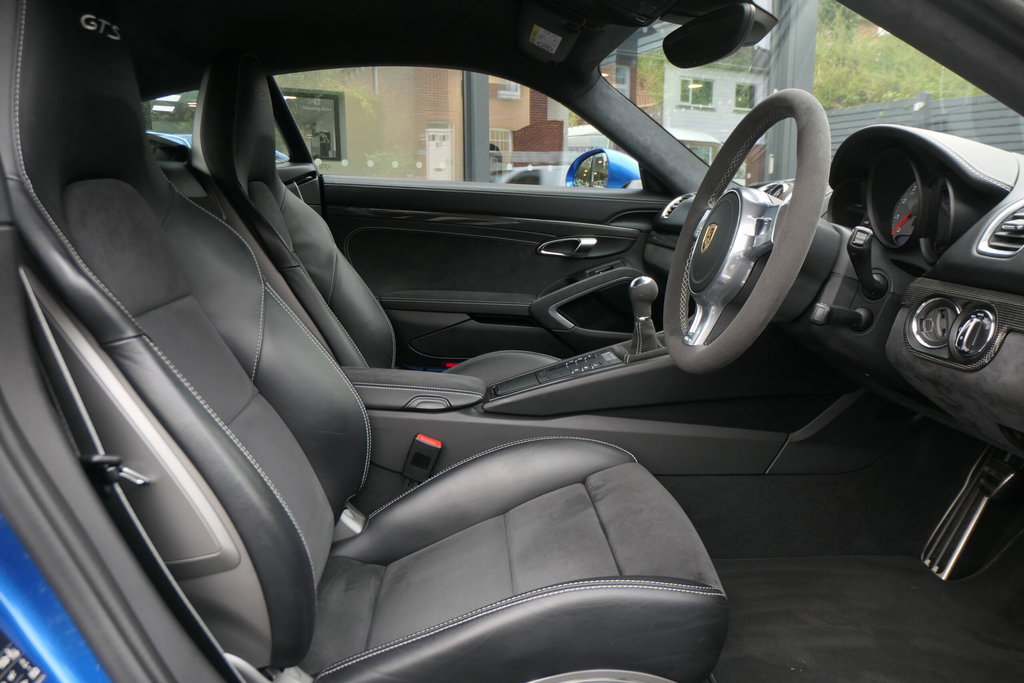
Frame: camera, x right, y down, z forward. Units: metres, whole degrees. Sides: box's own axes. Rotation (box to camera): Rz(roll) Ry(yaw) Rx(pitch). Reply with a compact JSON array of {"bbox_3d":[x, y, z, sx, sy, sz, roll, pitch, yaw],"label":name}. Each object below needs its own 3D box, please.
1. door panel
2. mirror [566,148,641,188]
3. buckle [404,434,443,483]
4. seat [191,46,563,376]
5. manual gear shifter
[{"bbox_3d":[-0.019,-0.162,1.854,0.961,0.547,0.140,-1,10,-3],"label":"door panel"},{"bbox_3d":[0.282,-0.503,2.058,0.165,0.155,0.230,-3,11,-15],"label":"mirror"},{"bbox_3d":[-0.151,0.196,1.158,0.045,0.070,0.028,21,8,-7],"label":"buckle"},{"bbox_3d":[-0.263,-0.164,1.565,0.820,0.930,0.530,-1,10,-3],"label":"seat"},{"bbox_3d":[0.237,-0.045,1.243,0.058,0.150,0.056,-1,10,-3],"label":"manual gear shifter"}]

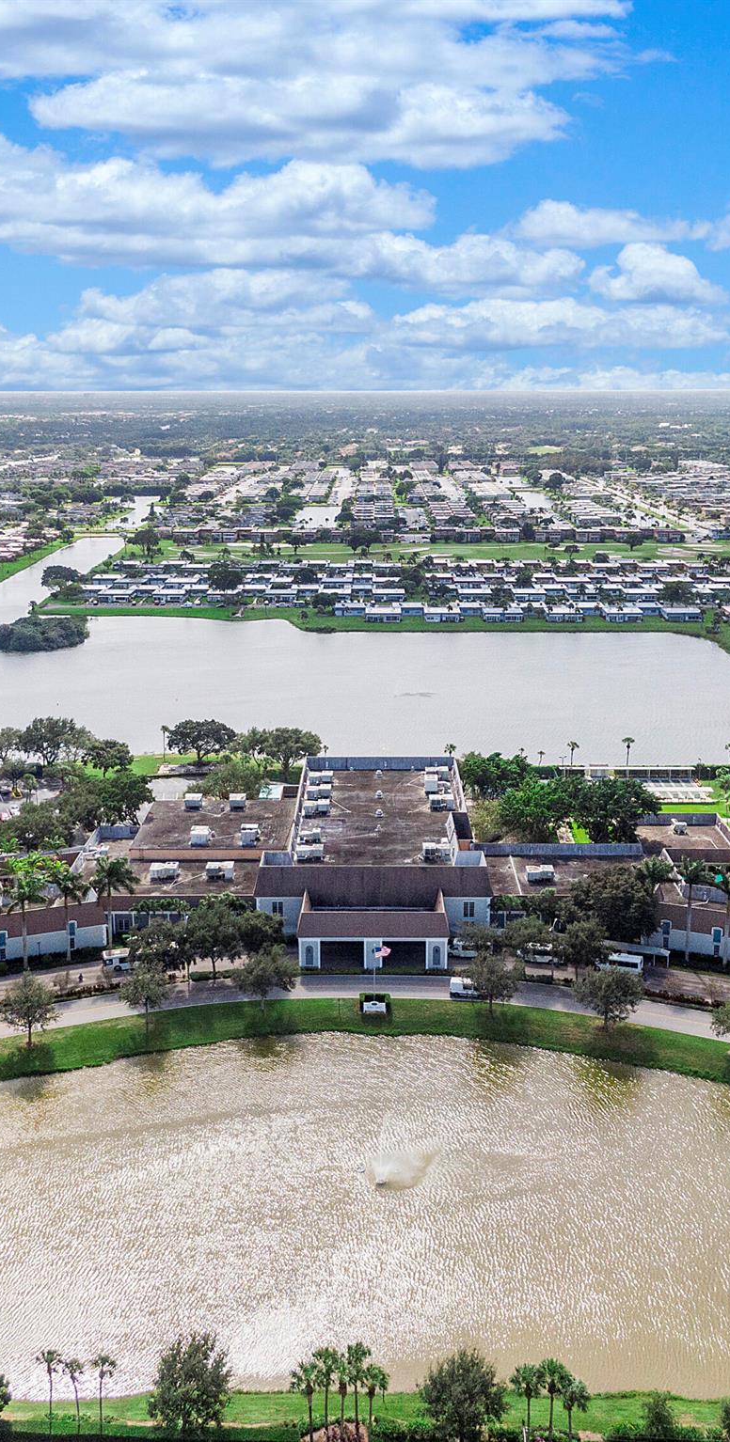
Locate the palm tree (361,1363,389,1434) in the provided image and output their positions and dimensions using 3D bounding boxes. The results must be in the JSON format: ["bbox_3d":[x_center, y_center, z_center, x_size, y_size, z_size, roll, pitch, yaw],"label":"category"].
[{"bbox_3d":[0.880,61.370,121.240,2.600,6.900,2.600,0,14,0],"label":"palm tree"}]

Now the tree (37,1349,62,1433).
[{"bbox_3d":[-28.790,60.770,121.450,2.400,8.100,2.400,0,14,0],"label":"tree"}]

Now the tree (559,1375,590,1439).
[{"bbox_3d":[19.290,63.790,124.030,3.050,7.530,3.050,2,14,10],"label":"tree"}]

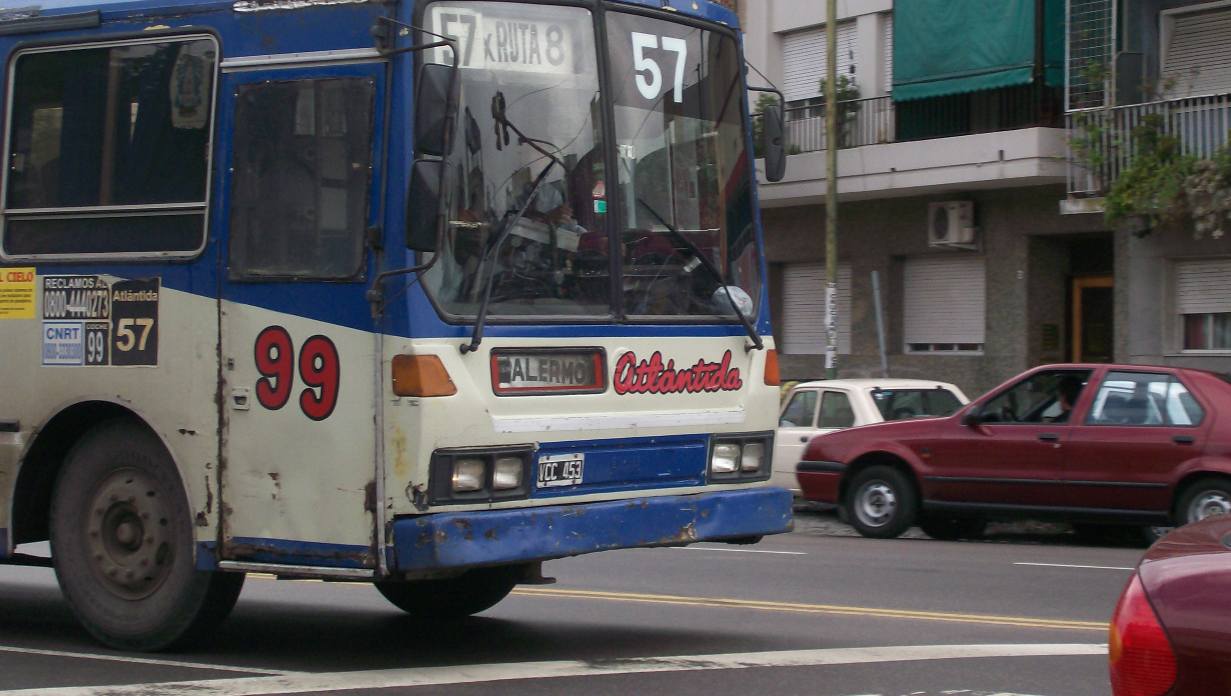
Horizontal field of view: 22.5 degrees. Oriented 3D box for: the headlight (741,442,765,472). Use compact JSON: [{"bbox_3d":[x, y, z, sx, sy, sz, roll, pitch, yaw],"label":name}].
[{"bbox_3d":[0.617,0.498,14.130,0.060,0.135,0.170,0,0,39],"label":"headlight"}]

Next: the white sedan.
[{"bbox_3d":[2.700,1.030,32.500,1.630,1.420,4.300,0,0,-26],"label":"white sedan"}]

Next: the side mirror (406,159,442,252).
[{"bbox_3d":[-0.739,-0.551,11.980,0.160,0.350,0.075,4,0,-24],"label":"side mirror"}]

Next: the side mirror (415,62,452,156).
[{"bbox_3d":[-0.699,-0.927,12.000,0.160,0.350,0.075,4,0,-24],"label":"side mirror"}]

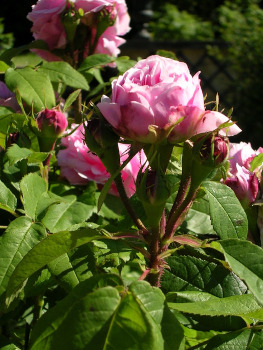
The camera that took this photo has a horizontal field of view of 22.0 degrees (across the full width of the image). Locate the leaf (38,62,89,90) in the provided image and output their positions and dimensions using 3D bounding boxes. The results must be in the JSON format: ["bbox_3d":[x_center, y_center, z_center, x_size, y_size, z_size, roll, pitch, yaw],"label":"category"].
[{"bbox_3d":[-0.056,-0.081,0.560,0.042,0.007,0.026,23,44,12],"label":"leaf"}]

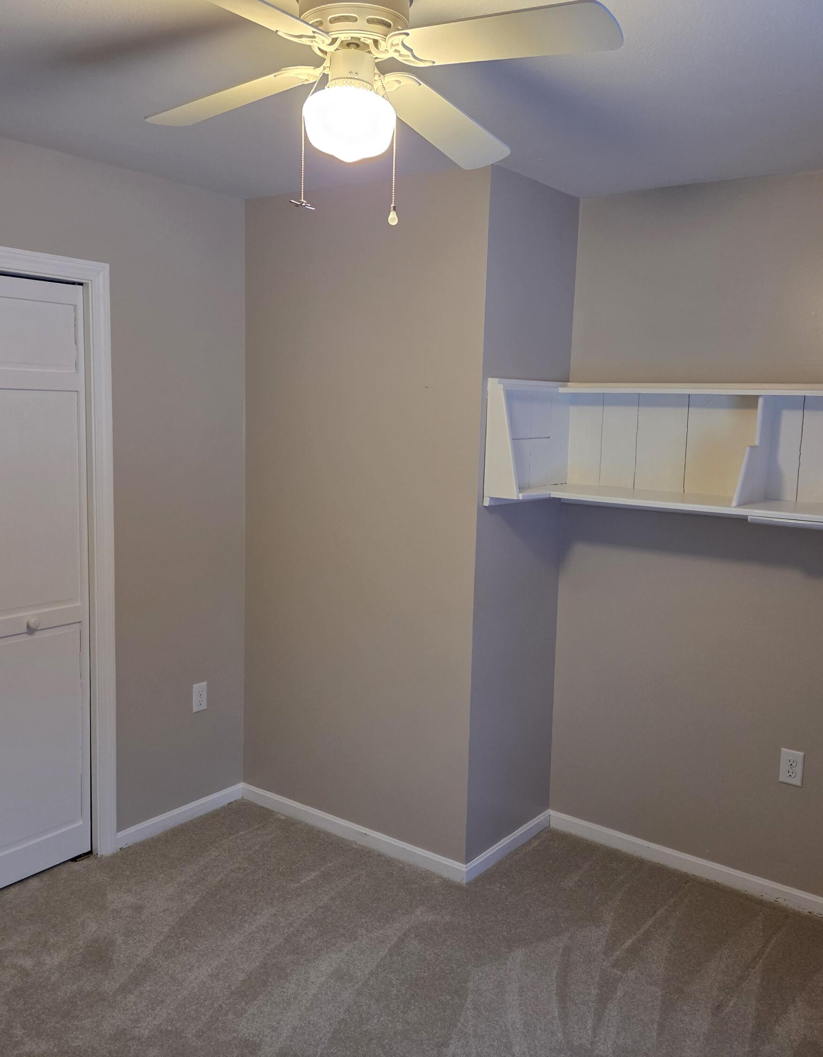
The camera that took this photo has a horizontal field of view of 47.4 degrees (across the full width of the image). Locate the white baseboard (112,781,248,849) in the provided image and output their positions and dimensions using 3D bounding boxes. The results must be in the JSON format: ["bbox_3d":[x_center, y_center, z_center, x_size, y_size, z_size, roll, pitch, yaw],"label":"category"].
[{"bbox_3d":[-0.890,1.127,3.691,0.014,0.066,0.625,7,9,37],"label":"white baseboard"}]

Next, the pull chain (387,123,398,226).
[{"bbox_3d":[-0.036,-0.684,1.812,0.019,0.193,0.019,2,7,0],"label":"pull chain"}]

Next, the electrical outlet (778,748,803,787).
[{"bbox_3d":[1.268,0.799,3.123,0.071,0.116,0.010,7,9,37],"label":"electrical outlet"}]

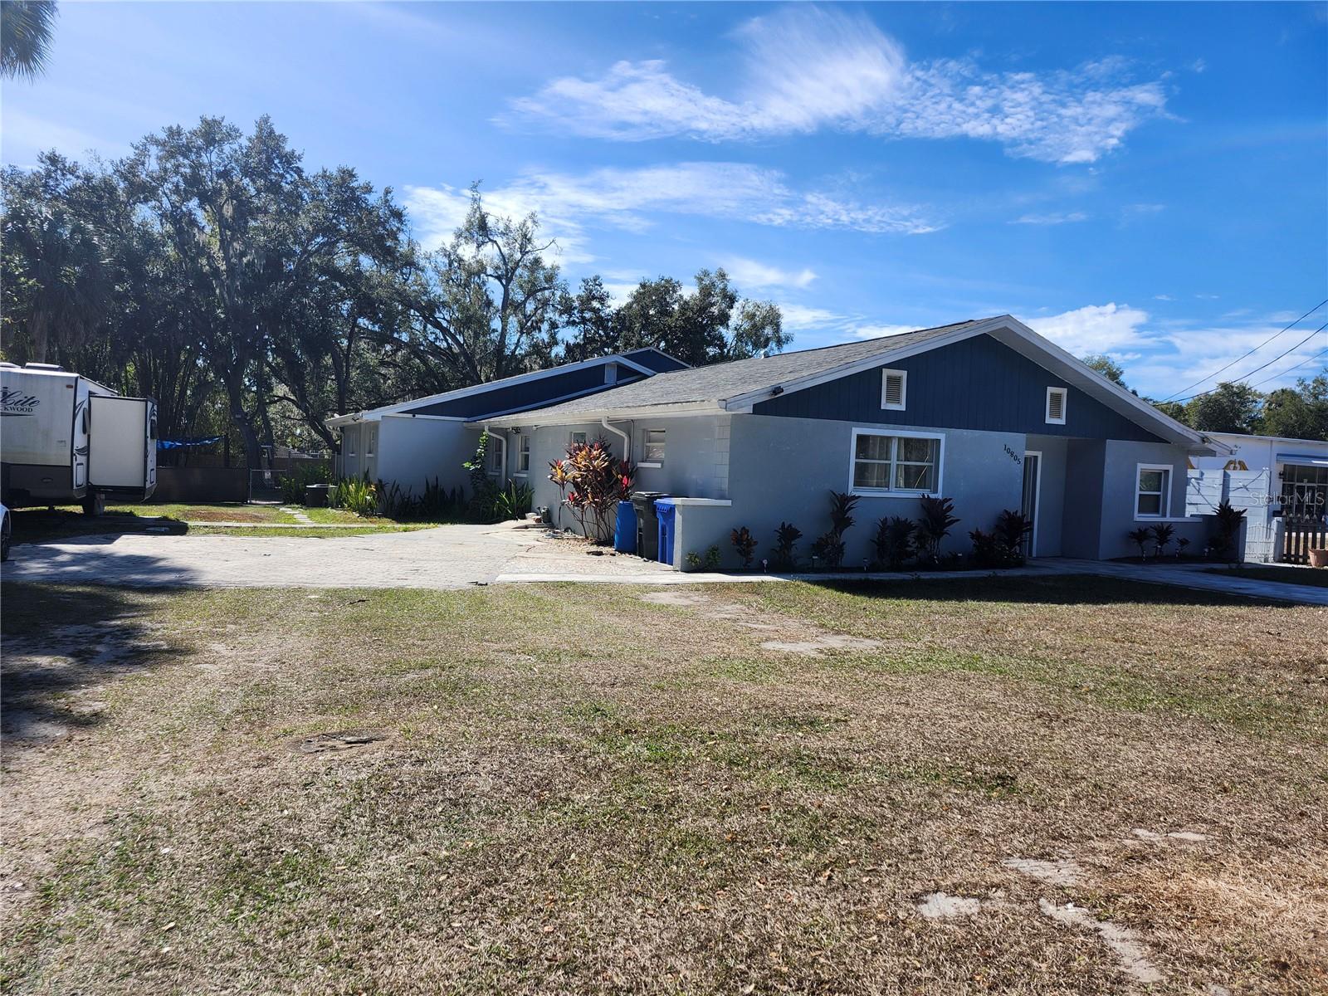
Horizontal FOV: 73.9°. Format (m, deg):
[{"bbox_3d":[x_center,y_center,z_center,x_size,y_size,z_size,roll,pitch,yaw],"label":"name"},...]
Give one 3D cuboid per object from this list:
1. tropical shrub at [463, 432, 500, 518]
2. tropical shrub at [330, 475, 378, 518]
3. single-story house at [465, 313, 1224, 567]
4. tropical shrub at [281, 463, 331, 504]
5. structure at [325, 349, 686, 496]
[{"bbox_3d":[-5.049,-0.617,24.400,1.000,2.300,0.900,1,3,-27],"label":"tropical shrub"},{"bbox_3d":[-8.248,-0.055,23.500,1.250,1.100,1.200,1,3,-27],"label":"tropical shrub"},{"bbox_3d":[3.363,-1.362,22.396,12.900,4.530,14.020,1,3,-27],"label":"single-story house"},{"bbox_3d":[-11.244,-0.438,27.600,1.500,1.300,1.300,1,3,-27],"label":"tropical shrub"},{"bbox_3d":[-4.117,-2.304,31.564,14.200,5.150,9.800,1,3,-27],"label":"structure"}]

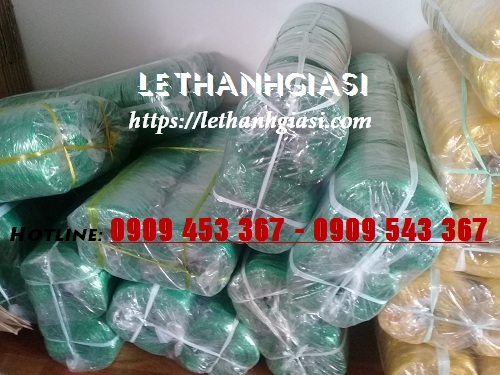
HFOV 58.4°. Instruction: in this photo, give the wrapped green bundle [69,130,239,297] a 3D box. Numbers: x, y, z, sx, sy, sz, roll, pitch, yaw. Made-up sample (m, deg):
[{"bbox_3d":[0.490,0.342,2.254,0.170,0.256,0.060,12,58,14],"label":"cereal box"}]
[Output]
[{"bbox_3d":[-0.171,0.009,1.280,0.389,0.173,0.541,15,32,6],"label":"wrapped green bundle"}]

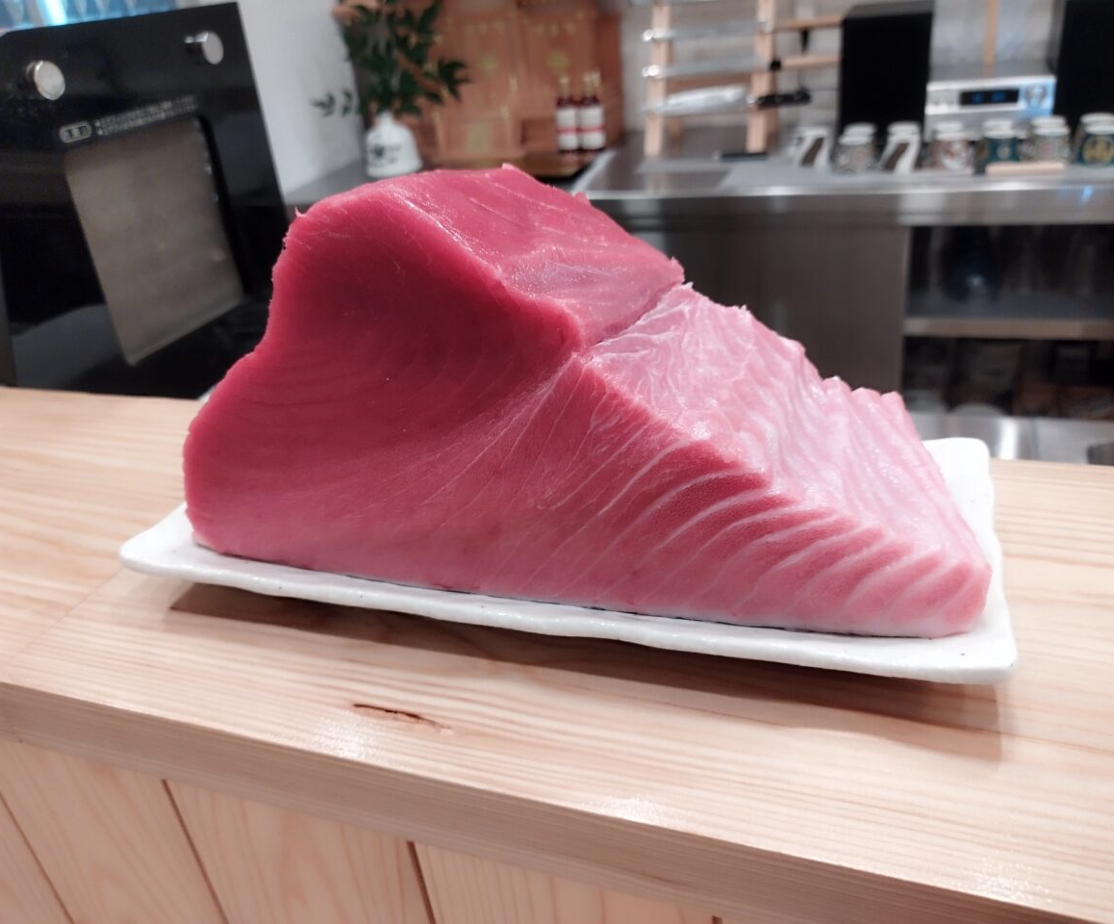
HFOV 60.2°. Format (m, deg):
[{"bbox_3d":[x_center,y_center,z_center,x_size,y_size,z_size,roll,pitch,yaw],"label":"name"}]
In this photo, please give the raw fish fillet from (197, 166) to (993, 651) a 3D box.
[{"bbox_3d":[0.001,-0.062,0.486,0.408,0.192,0.152,5,31,21],"label":"raw fish fillet"}]

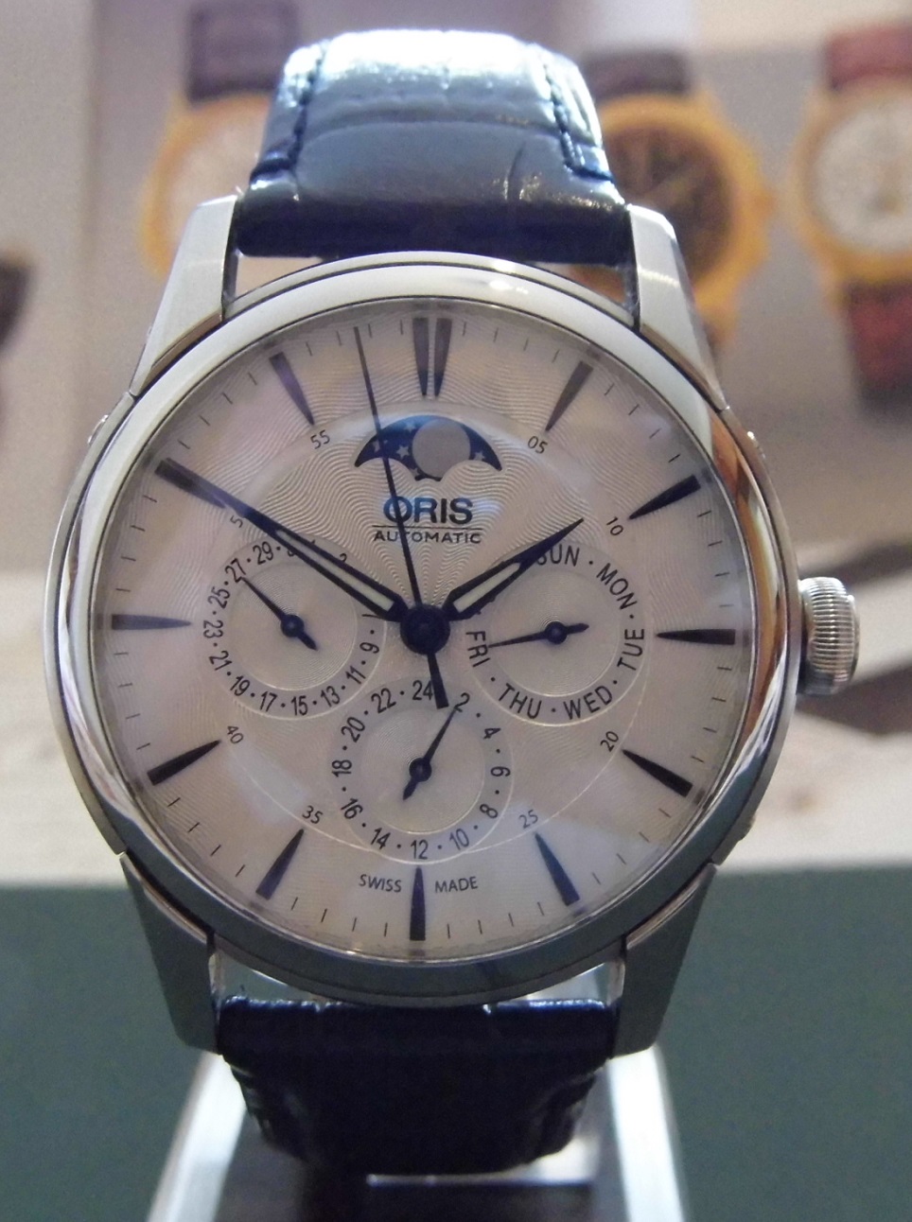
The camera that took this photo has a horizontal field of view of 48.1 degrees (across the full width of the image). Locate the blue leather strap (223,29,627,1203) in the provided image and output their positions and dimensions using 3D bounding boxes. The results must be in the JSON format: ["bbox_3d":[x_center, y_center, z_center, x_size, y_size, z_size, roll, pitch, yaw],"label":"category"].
[{"bbox_3d":[-0.002,0.000,0.080,0.021,0.077,0.049,2,0,0],"label":"blue leather strap"}]

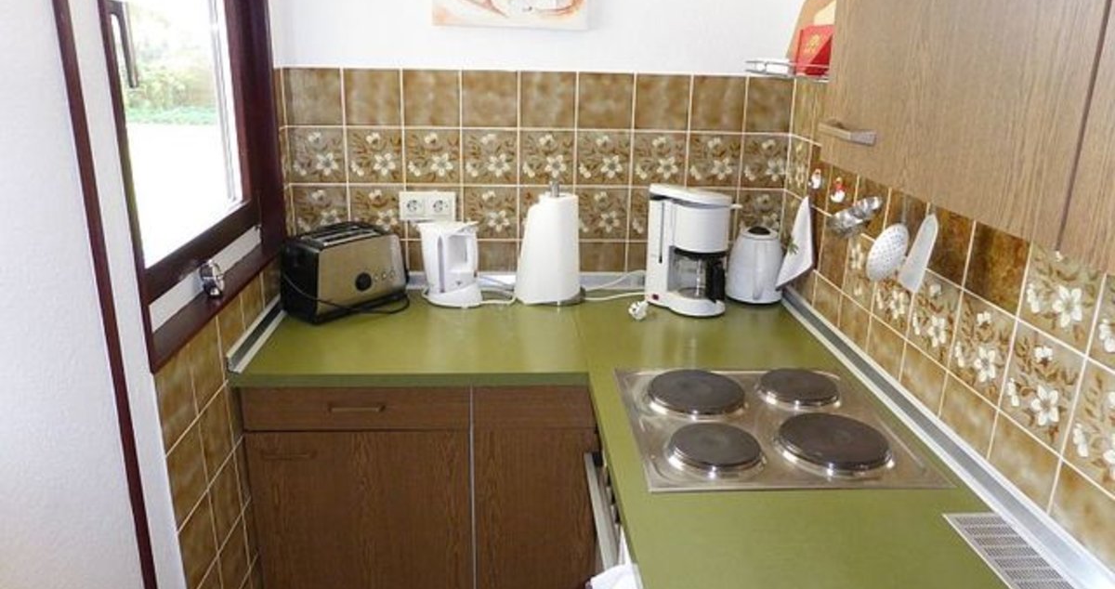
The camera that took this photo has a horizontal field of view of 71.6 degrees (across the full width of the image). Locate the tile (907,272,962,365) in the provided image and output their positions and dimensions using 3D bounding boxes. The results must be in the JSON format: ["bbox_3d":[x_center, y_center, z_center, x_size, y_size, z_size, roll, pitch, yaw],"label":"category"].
[{"bbox_3d":[0.675,0.038,1.377,0.010,0.149,0.149,0,18,-3],"label":"tile"}]

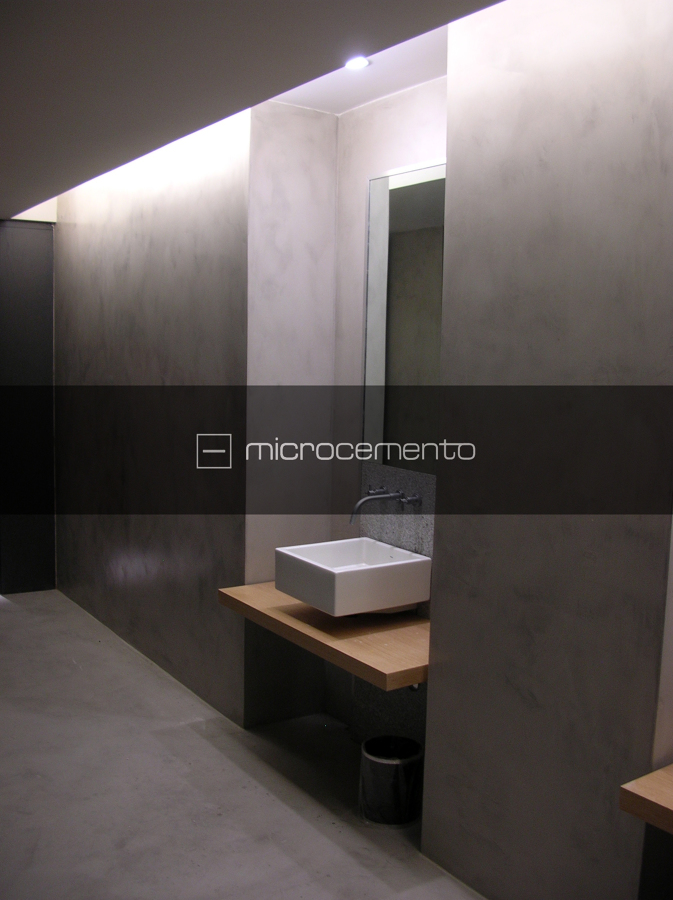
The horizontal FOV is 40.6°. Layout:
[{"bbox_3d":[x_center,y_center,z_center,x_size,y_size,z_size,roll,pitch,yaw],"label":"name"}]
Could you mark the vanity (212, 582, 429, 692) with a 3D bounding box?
[{"bbox_3d":[0.053,0.640,3.366,0.513,0.055,1.142,-3,7,-34],"label":"vanity"}]

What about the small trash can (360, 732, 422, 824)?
[{"bbox_3d":[0.193,1.143,3.162,0.218,0.215,0.218,1,6,0],"label":"small trash can"}]

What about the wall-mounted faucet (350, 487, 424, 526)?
[{"bbox_3d":[0.159,0.208,3.436,0.243,0.127,0.273,-3,7,-34],"label":"wall-mounted faucet"}]

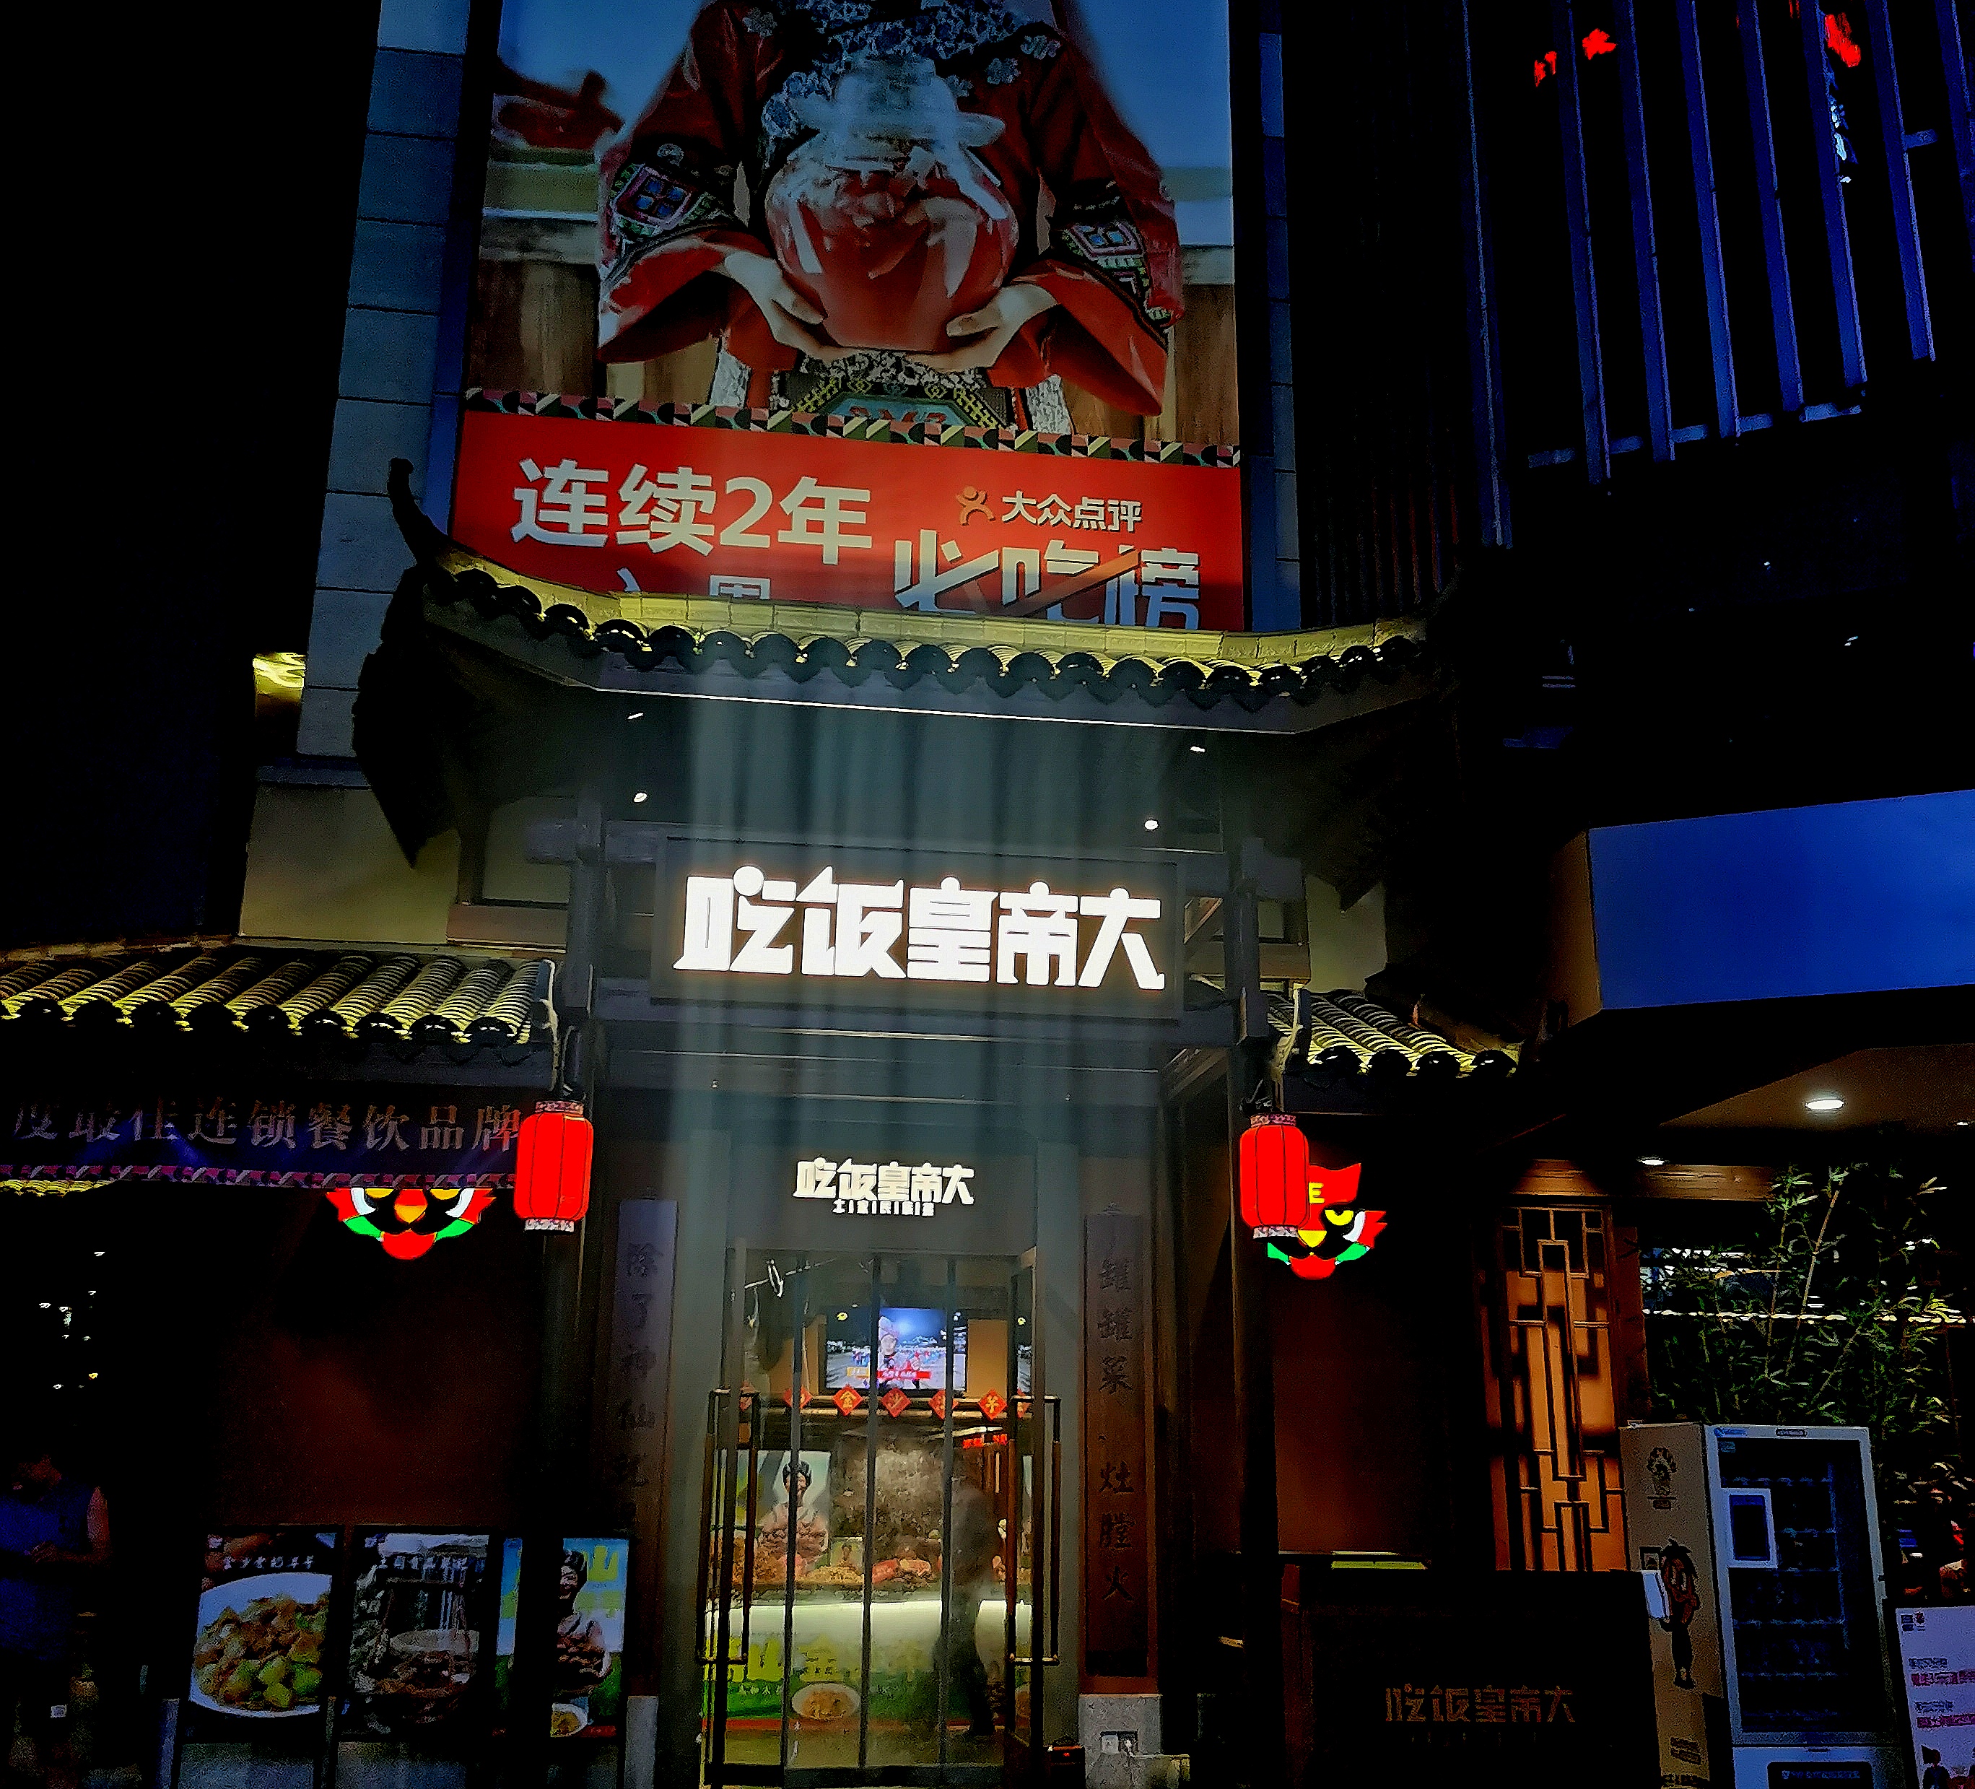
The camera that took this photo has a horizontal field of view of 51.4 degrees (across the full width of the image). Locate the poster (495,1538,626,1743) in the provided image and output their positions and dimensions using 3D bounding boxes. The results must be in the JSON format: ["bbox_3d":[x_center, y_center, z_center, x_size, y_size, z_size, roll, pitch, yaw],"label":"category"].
[{"bbox_3d":[-2.137,3.746,10.332,0.660,0.990,0.050,3,-16,-7],"label":"poster"}]

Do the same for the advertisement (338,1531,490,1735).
[{"bbox_3d":[-2.849,3.701,10.250,0.700,0.980,0.050,3,-16,-7],"label":"advertisement"}]

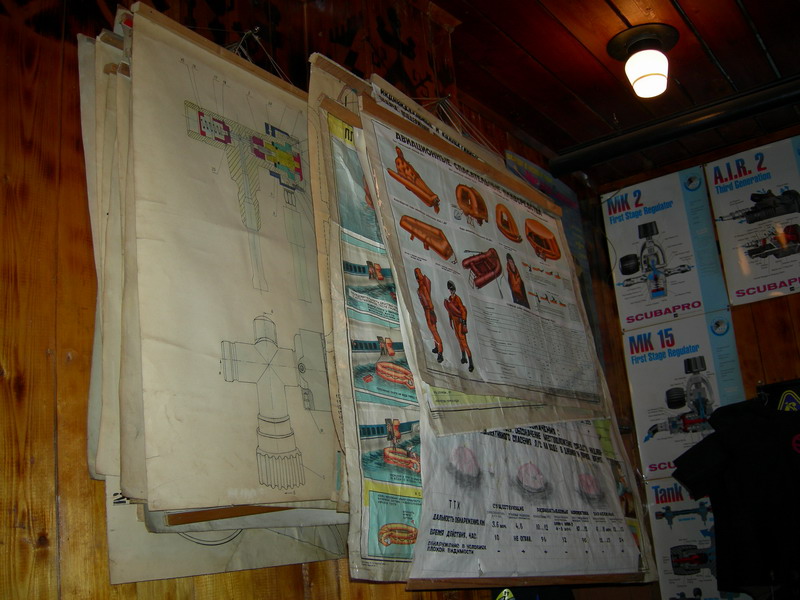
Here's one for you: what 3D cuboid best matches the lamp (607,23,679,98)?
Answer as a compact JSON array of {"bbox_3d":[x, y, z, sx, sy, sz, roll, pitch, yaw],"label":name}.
[{"bbox_3d":[0.677,-0.639,2.274,0.195,0.145,0.195,-14,-15,32],"label":"lamp"}]

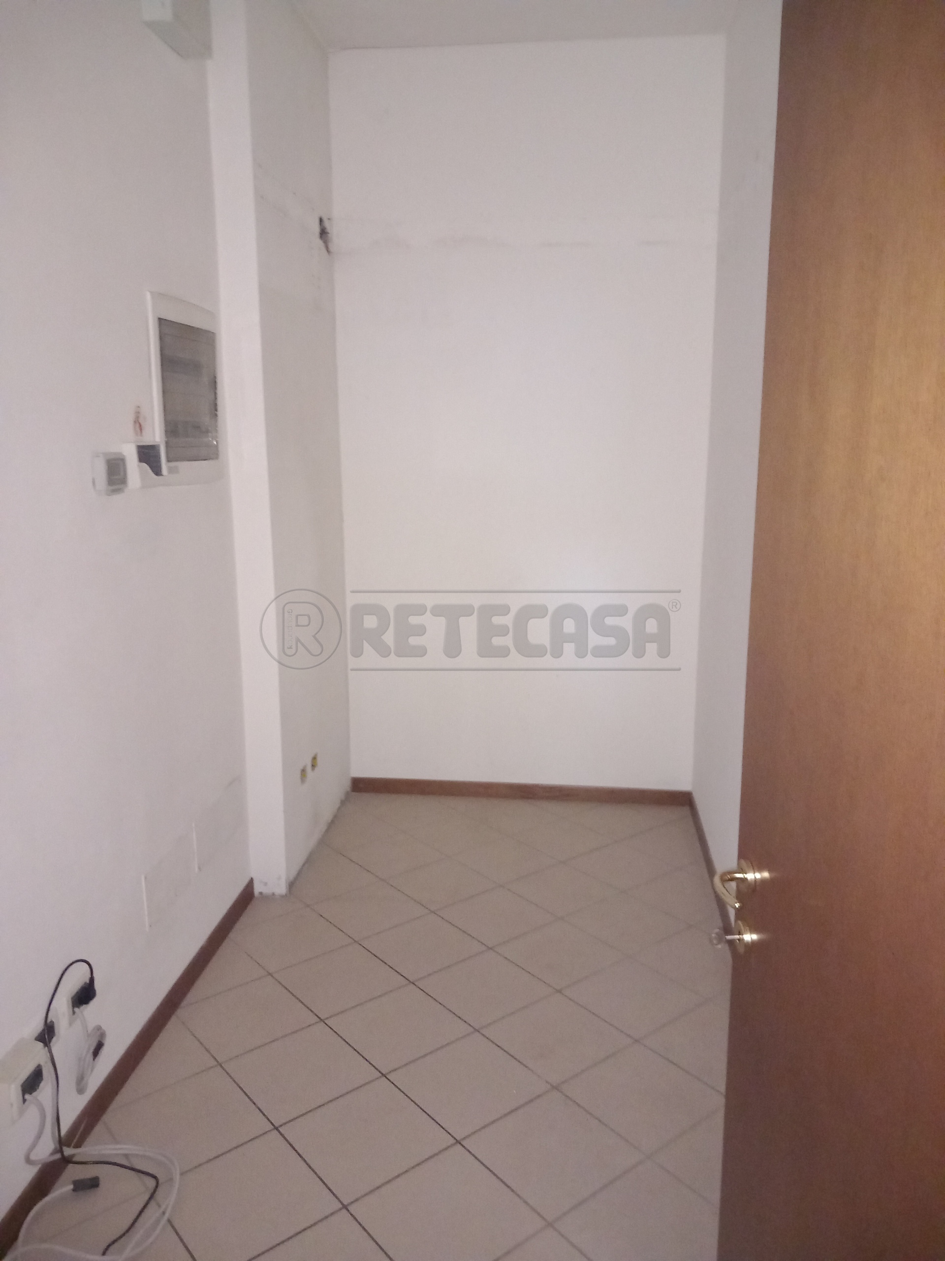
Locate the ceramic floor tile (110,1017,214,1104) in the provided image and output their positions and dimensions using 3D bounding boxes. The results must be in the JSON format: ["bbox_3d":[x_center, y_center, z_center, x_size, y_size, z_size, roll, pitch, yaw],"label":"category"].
[{"bbox_3d":[-0.860,1.109,2.535,0.300,0.010,0.300,-9,15,-38],"label":"ceramic floor tile"}]

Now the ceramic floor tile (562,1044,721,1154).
[{"bbox_3d":[0.415,1.138,2.407,0.300,0.010,0.300,-9,15,-38],"label":"ceramic floor tile"}]

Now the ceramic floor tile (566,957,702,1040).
[{"bbox_3d":[0.464,1.054,2.833,0.301,0.010,0.301,-9,15,-38],"label":"ceramic floor tile"}]

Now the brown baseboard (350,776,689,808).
[{"bbox_3d":[0.202,0.709,4.330,1.499,0.070,0.012,1,12,7],"label":"brown baseboard"}]

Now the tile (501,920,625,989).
[{"bbox_3d":[0.272,1.007,3.065,0.301,0.010,0.301,-9,15,-38],"label":"tile"}]

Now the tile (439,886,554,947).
[{"bbox_3d":[0.081,0.958,3.293,0.300,0.010,0.300,-9,15,-38],"label":"tile"}]

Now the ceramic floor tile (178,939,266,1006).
[{"bbox_3d":[-0.816,1.027,2.964,0.300,0.010,0.300,-9,15,-38],"label":"ceramic floor tile"}]

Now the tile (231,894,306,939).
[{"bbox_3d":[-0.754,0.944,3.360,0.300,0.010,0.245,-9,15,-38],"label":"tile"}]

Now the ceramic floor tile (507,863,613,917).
[{"bbox_3d":[0.312,0.916,3.468,0.300,0.010,0.300,-9,15,-38],"label":"ceramic floor tile"}]

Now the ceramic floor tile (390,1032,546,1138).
[{"bbox_3d":[-0.010,1.128,2.450,0.300,0.010,0.300,-9,15,-38],"label":"ceramic floor tile"}]

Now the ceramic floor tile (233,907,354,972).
[{"bbox_3d":[-0.583,0.991,3.153,0.301,0.010,0.301,-9,15,-38],"label":"ceramic floor tile"}]

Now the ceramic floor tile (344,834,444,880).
[{"bbox_3d":[-0.304,0.858,3.740,0.300,0.010,0.300,-9,15,-38],"label":"ceramic floor tile"}]

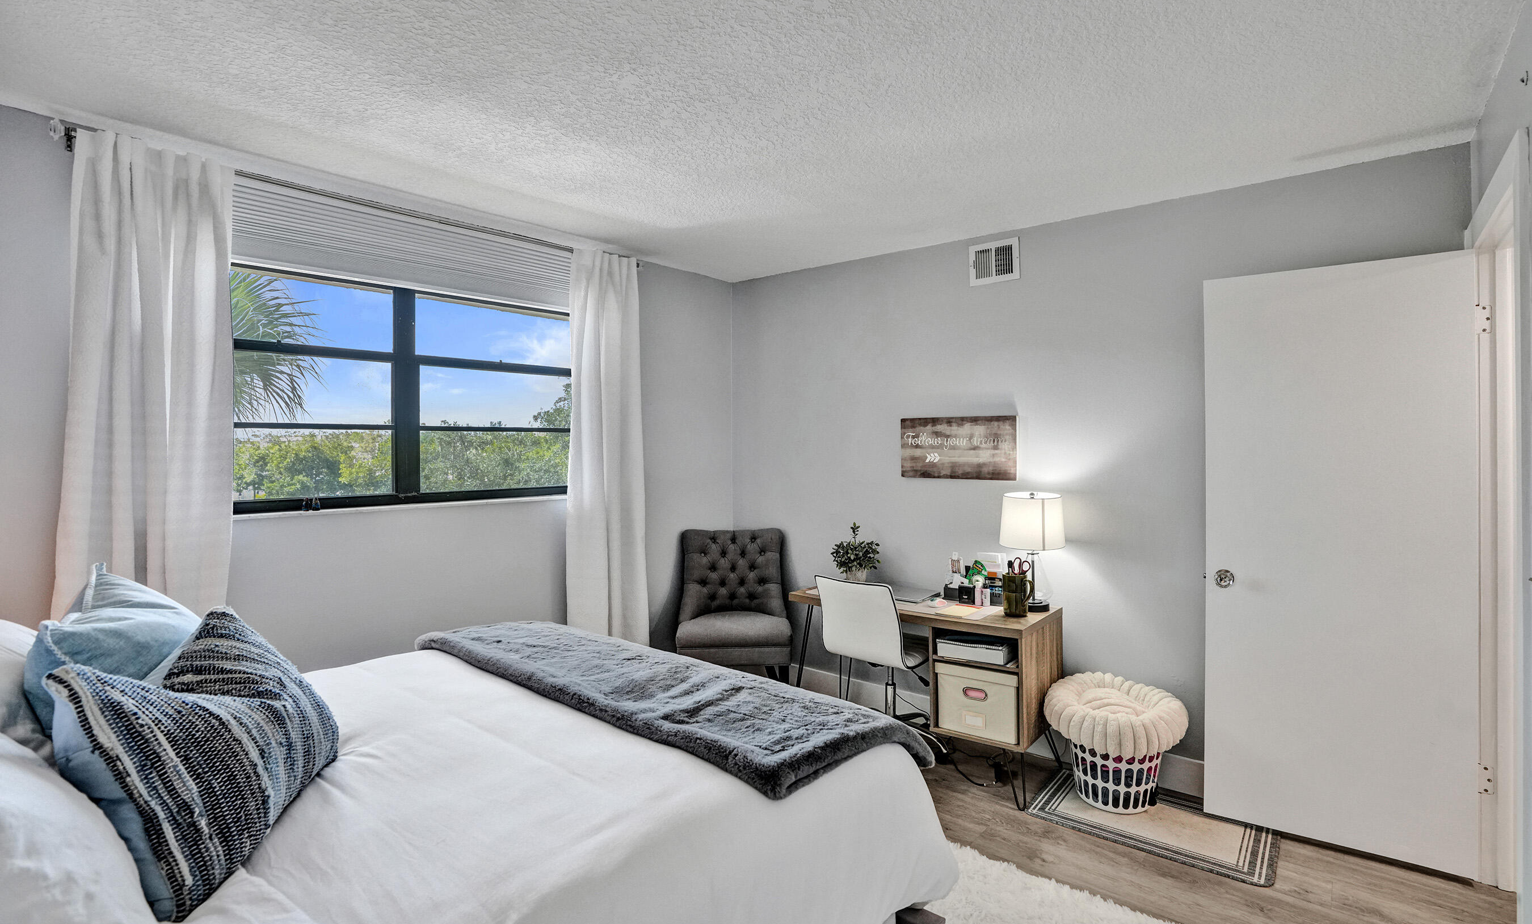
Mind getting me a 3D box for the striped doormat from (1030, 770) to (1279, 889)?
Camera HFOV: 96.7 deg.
[{"bbox_3d":[1.458,1.354,2.588,0.775,0.010,0.455,0,2,39],"label":"striped doormat"}]

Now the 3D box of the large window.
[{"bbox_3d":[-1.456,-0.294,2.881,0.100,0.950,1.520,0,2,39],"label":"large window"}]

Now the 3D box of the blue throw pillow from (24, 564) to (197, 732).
[{"bbox_3d":[-1.376,0.472,1.491,0.170,0.440,0.450,-41,23,-29],"label":"blue throw pillow"}]

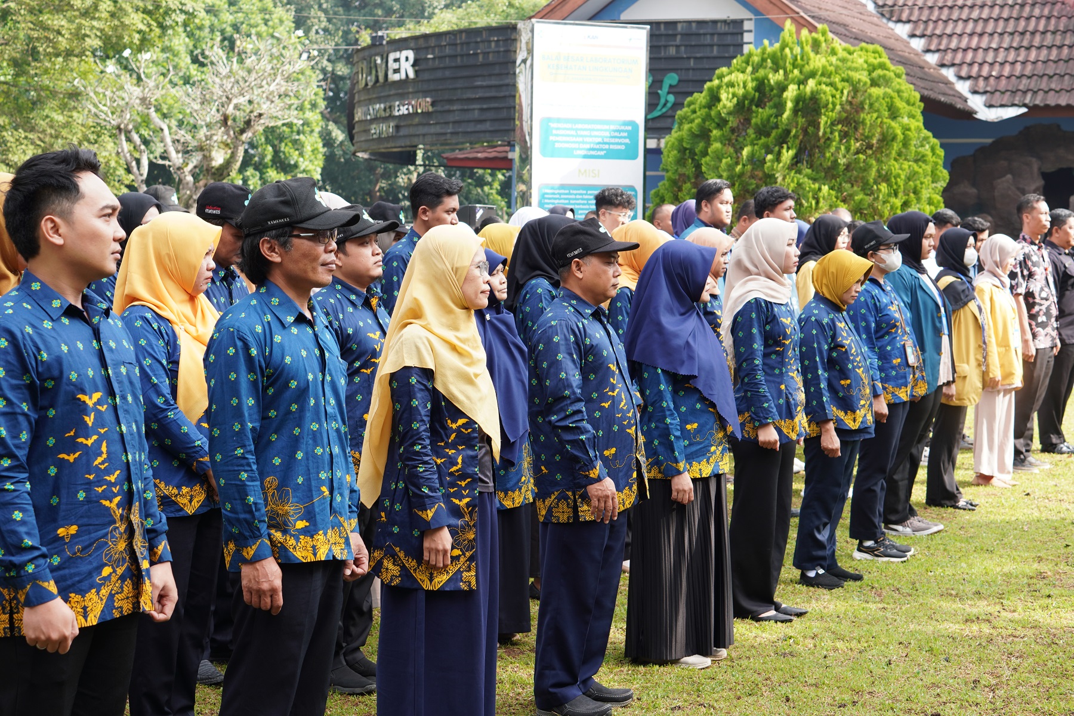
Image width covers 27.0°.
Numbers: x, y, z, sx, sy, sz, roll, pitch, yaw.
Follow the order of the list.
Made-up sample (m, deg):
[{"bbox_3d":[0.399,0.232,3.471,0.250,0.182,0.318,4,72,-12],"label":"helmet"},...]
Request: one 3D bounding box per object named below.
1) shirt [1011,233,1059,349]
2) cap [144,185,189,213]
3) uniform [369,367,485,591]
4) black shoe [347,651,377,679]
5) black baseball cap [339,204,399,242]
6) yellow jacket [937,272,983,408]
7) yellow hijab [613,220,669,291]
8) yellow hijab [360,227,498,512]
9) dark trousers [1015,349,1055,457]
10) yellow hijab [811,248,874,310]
[{"bbox_3d":[3.189,-0.431,14.350,0.270,0.740,0.450,2,4,24],"label":"shirt"},{"bbox_3d":[-1.701,-0.719,10.200,0.260,0.140,0.180,2,4,27],"label":"cap"},{"bbox_3d":[-0.307,0.302,6.380,0.300,0.720,0.430,3,4,23],"label":"uniform"},{"bbox_3d":[-0.587,1.085,7.880,0.280,0.105,0.100,2,4,20],"label":"black shoe"},{"bbox_3d":[-0.614,-0.456,7.700,0.275,0.150,0.180,3,4,28],"label":"black baseball cap"},{"bbox_3d":[2.389,-0.102,12.650,0.280,0.750,0.430,2,4,18],"label":"yellow jacket"},{"bbox_3d":[0.463,-0.431,10.070,0.290,0.400,0.290,2,4,20],"label":"yellow hijab"},{"bbox_3d":[-0.294,0.019,6.100,0.370,0.760,0.390,2,4,20],"label":"yellow hijab"},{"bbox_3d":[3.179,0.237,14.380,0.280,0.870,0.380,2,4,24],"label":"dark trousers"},{"bbox_3d":[1.370,-0.354,10.050,0.270,0.280,0.230,13,8,23],"label":"yellow hijab"}]

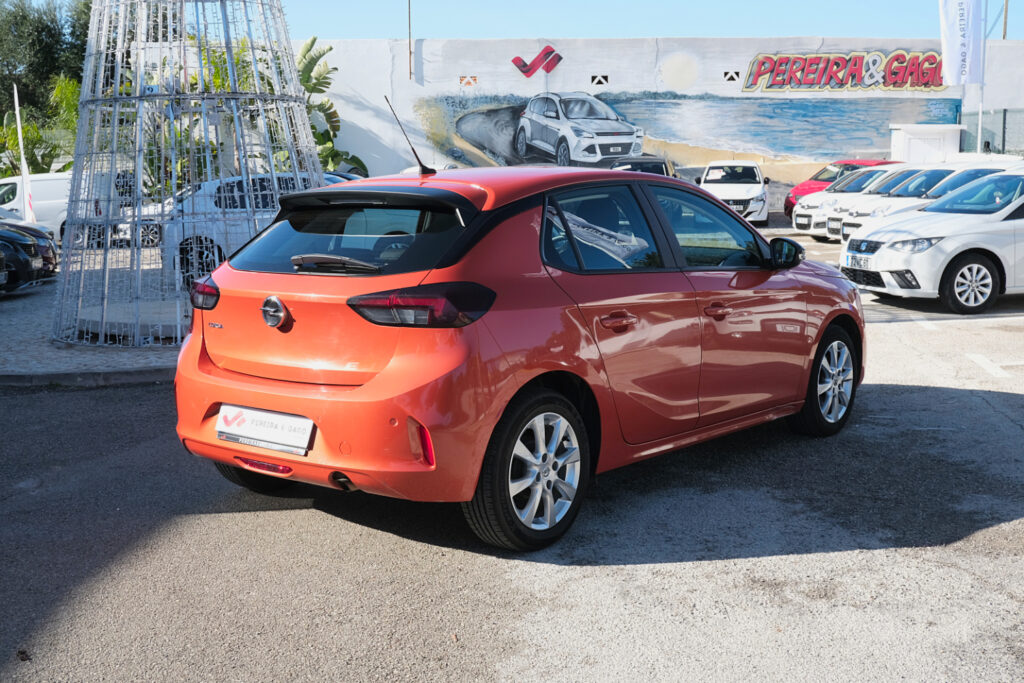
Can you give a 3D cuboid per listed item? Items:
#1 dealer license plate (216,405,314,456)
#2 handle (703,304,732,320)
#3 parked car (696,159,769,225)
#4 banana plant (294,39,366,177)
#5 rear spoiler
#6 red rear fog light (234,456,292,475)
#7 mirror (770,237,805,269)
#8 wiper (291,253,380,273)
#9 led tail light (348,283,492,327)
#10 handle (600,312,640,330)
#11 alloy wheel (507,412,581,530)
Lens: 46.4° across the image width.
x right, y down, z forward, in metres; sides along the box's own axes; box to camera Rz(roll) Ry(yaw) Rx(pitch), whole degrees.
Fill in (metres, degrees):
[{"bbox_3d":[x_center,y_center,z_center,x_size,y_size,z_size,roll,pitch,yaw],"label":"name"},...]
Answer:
[{"bbox_3d":[-0.926,0.327,4.423,0.525,0.137,0.020,5,-11,39],"label":"dealer license plate"},{"bbox_3d":[0.909,-0.136,5.268,0.050,0.048,0.235,5,9,39],"label":"handle"},{"bbox_3d":[5.374,-3.599,29.000,1.770,1.470,4.060,1,7,12],"label":"parked car"},{"bbox_3d":[-4.954,-5.385,31.621,2.100,5.050,1.900,-1,7,0],"label":"banana plant"},{"bbox_3d":[-0.577,-0.537,4.683,1.090,0.145,0.260,6,10,38],"label":"rear spoiler"},{"bbox_3d":[-0.920,0.453,4.412,0.330,0.055,0.050,5,9,39],"label":"red rear fog light"},{"bbox_3d":[1.283,-0.415,5.611,0.200,0.155,0.140,6,10,38],"label":"mirror"},{"bbox_3d":[-0.653,-0.282,4.353,0.430,0.065,0.065,4,8,32],"label":"wiper"},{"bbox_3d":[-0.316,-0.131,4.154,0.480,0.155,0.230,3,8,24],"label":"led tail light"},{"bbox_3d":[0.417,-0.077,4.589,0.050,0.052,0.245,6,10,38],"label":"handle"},{"bbox_3d":[0.069,0.469,4.408,0.150,0.445,0.445,6,10,38],"label":"alloy wheel"}]

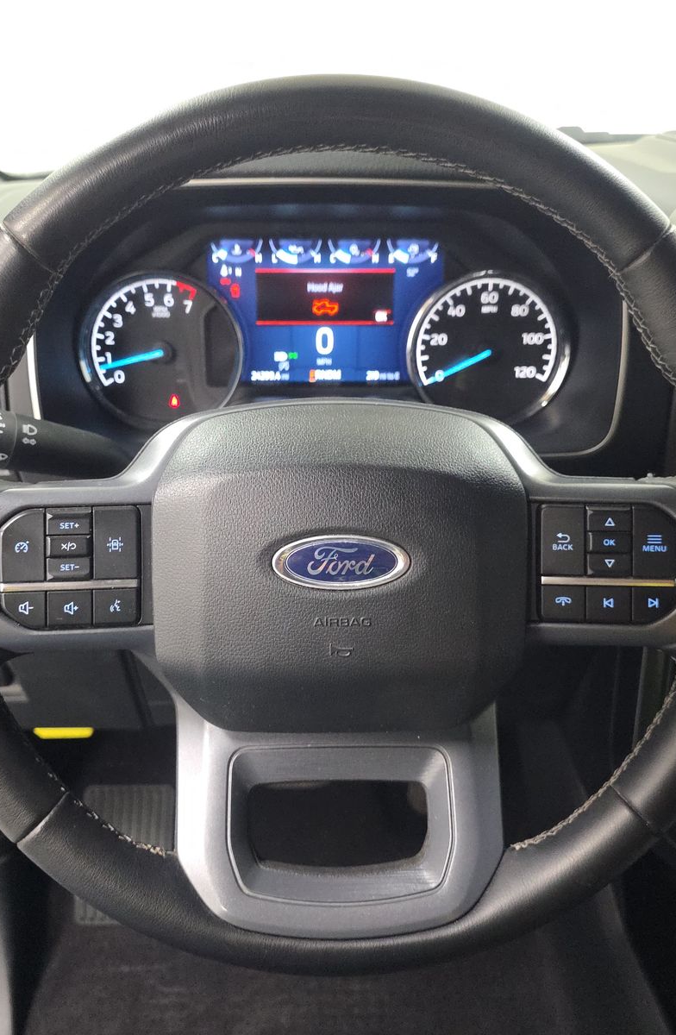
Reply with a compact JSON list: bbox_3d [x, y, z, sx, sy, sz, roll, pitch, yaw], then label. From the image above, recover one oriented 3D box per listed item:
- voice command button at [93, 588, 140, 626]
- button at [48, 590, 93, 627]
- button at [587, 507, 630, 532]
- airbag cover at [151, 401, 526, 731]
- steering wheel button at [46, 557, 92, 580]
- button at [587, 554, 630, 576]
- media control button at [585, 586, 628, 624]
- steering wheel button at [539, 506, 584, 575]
[{"bbox_3d":[-0.098,0.040,0.410,0.020,0.016,0.008,0,3,0],"label":"voice command button"},{"bbox_3d":[-0.119,0.040,0.410,0.019,0.016,0.008,0,3,0],"label":"button"},{"bbox_3d":[0.120,0.001,0.408,0.019,0.010,0.008,0,3,0],"label":"button"},{"bbox_3d":[0.000,0.022,0.408,0.166,0.147,0.045,0,3,0],"label":"airbag cover"},{"bbox_3d":[-0.119,0.022,0.409,0.020,0.010,0.008,0,3,0],"label":"steering wheel button"},{"bbox_3d":[0.120,0.021,0.409,0.018,0.009,0.008,0,3,0],"label":"button"},{"bbox_3d":[0.119,0.038,0.410,0.018,0.016,0.008,0,3,0],"label":"media control button"},{"bbox_3d":[0.099,0.010,0.409,0.019,0.031,0.008,0,3,0],"label":"steering wheel button"}]

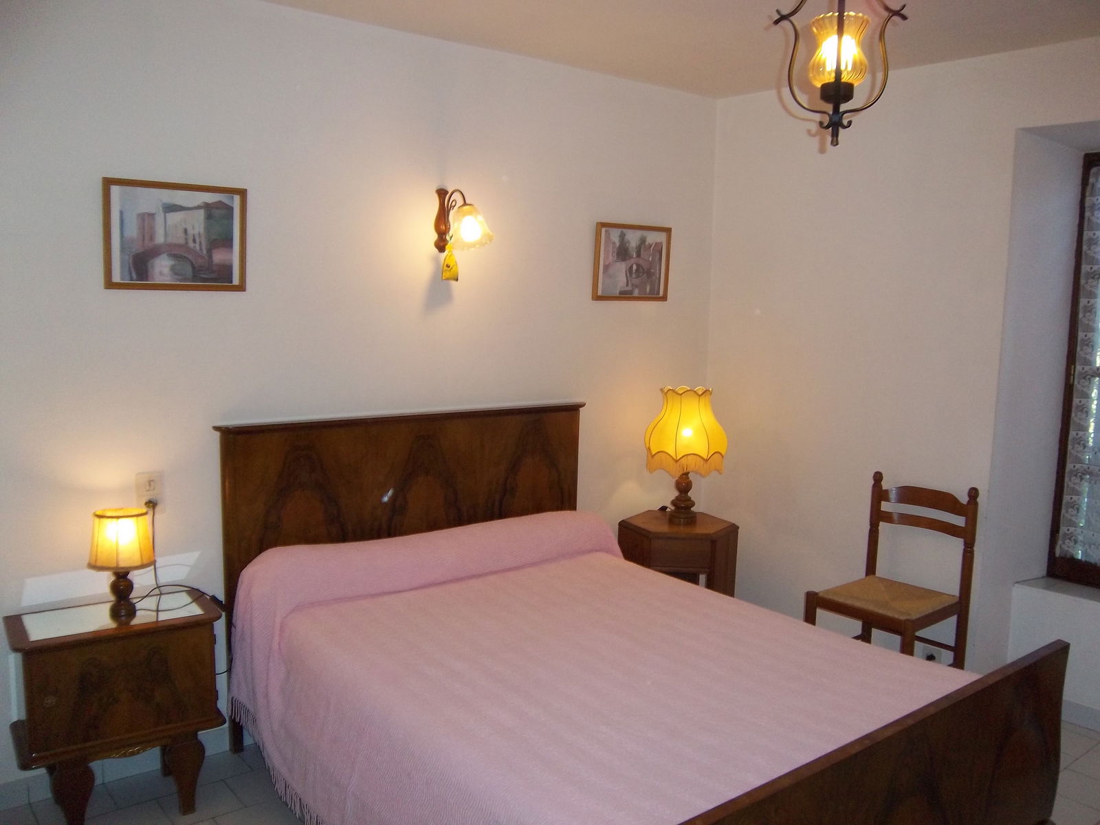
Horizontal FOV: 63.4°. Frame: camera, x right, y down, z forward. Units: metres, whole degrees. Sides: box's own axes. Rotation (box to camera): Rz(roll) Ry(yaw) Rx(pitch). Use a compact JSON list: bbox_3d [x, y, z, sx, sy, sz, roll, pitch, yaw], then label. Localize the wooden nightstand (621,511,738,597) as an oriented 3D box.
[{"bbox_3d":[0.551,0.785,3.913,0.506,0.615,0.433,2,7,5],"label":"wooden nightstand"}]

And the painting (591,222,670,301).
[{"bbox_3d":[0.375,-0.660,3.939,0.442,0.330,0.020,-4,8,-36],"label":"painting"}]

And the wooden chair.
[{"bbox_3d":[1.300,0.716,3.437,0.430,0.890,0.430,-4,9,-39],"label":"wooden chair"}]

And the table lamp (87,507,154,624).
[{"bbox_3d":[-1.273,0.446,2.636,0.197,0.310,0.197,-4,8,-36],"label":"table lamp"}]

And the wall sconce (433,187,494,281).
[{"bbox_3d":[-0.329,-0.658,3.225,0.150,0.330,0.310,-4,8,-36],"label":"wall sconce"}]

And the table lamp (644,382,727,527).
[{"bbox_3d":[0.592,0.189,3.872,0.360,0.580,0.360,2,7,5],"label":"table lamp"}]

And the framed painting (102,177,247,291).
[{"bbox_3d":[-1.167,-0.552,2.802,0.430,0.332,0.020,-4,8,-36],"label":"framed painting"}]

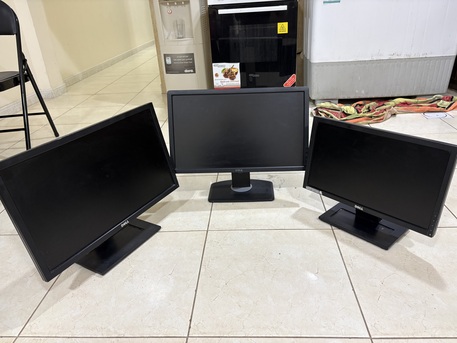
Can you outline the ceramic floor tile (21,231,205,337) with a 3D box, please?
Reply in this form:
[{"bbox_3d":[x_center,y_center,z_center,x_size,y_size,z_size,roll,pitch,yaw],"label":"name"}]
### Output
[{"bbox_3d":[-0.313,0.331,1.085,0.450,0.010,0.450,-2,27,4],"label":"ceramic floor tile"}]

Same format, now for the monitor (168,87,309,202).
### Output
[{"bbox_3d":[0.043,-0.114,1.410,0.545,0.447,0.186,-1,27,6],"label":"monitor"}]

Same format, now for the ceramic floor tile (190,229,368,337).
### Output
[{"bbox_3d":[0.135,0.317,1.050,0.450,0.010,0.450,-2,27,4],"label":"ceramic floor tile"}]

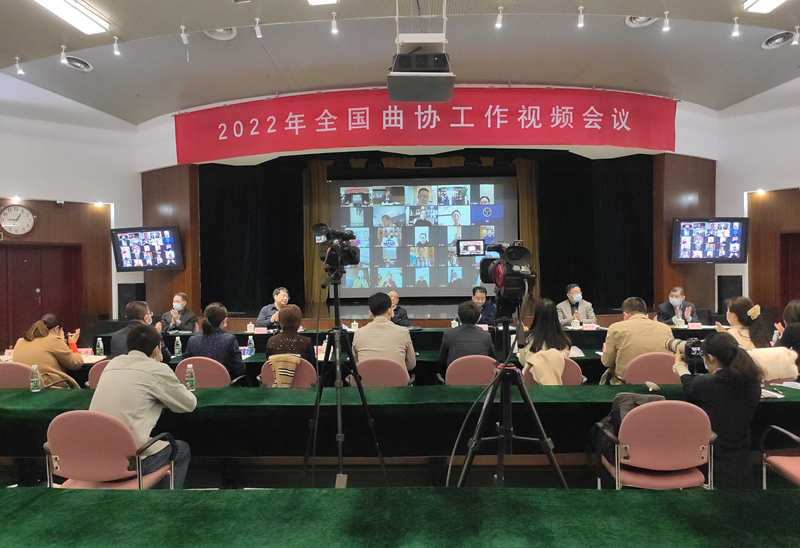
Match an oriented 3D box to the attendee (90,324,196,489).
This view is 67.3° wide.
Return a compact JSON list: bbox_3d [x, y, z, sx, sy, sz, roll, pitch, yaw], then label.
[{"bbox_3d":[-1.460,0.931,3.500,0.560,1.280,0.800,0,1,12],"label":"attendee"}]

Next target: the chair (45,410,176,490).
[{"bbox_3d":[-1.533,1.142,3.278,0.550,0.870,0.570,0,1,7],"label":"chair"}]

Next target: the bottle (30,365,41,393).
[{"bbox_3d":[-2.322,0.669,3.830,0.061,0.174,0.061,-1,0,2],"label":"bottle"}]

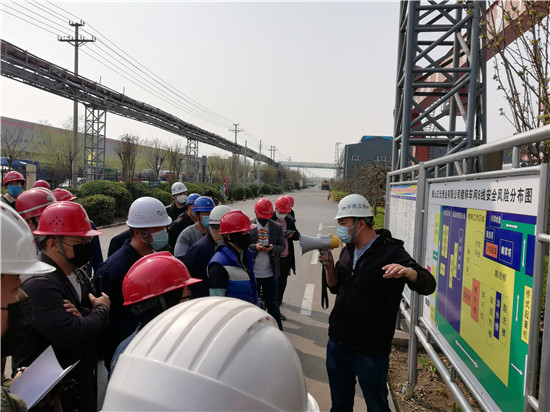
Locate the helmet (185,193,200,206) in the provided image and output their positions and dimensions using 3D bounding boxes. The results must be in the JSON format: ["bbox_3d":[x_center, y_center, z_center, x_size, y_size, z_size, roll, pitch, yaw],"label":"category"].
[{"bbox_3d":[-1.094,-0.089,5.900,0.280,0.160,0.220,-6,3,-4],"label":"helmet"}]

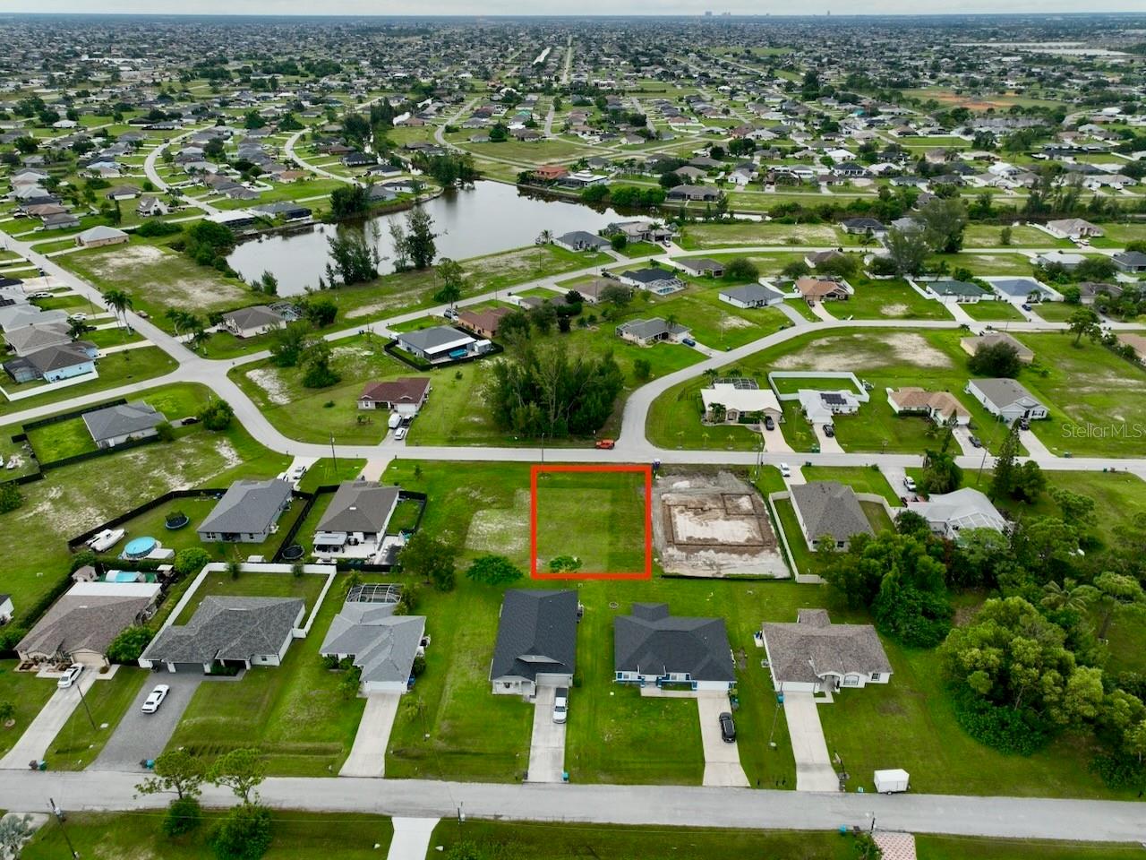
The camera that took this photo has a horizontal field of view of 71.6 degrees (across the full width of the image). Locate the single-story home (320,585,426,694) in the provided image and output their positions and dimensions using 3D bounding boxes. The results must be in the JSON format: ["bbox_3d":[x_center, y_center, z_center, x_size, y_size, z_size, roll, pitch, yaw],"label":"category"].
[{"bbox_3d":[-32.000,32.572,129.009,15.200,5.200,23.000,1,28,1],"label":"single-story home"}]

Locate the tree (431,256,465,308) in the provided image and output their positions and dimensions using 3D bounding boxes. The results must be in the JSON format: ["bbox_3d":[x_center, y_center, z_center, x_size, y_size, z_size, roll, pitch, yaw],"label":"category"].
[{"bbox_3d":[-44.301,-52.024,282.217,10.000,16.000,10.000,0,28,0],"label":"tree"}]

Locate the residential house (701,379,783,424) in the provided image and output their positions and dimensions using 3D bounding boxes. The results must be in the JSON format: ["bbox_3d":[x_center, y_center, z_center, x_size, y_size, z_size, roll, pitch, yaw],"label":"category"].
[{"bbox_3d":[43.200,-8.832,208.017,19.000,4.900,20.600,1,28,1],"label":"residential house"}]

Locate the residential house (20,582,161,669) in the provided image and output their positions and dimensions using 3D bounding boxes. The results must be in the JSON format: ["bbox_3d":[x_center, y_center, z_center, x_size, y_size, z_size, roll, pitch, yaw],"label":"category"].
[{"bbox_3d":[-83.410,32.440,137.270,16.890,5.300,18.900,0,28,0],"label":"residential house"}]

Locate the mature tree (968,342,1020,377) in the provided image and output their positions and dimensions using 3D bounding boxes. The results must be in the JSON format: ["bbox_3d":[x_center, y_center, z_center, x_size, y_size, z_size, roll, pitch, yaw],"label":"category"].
[{"bbox_3d":[125.940,-21.290,235.960,13.870,7.600,12.670,0,28,0],"label":"mature tree"}]

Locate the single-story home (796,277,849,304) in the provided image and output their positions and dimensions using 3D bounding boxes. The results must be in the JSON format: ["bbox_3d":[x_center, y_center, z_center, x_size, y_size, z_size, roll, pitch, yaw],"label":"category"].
[{"bbox_3d":[91.511,-52.156,294.054,15.110,5.200,16.890,0,28,1],"label":"single-story home"}]

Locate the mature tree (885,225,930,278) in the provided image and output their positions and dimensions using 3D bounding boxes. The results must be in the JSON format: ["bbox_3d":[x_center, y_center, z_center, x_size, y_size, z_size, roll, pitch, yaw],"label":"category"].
[{"bbox_3d":[132.549,-70.459,316.141,16.000,17.000,16.000,0,28,0],"label":"mature tree"}]

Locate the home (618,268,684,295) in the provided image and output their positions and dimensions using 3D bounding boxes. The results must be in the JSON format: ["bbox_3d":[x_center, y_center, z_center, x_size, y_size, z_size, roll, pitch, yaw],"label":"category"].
[{"bbox_3d":[32.220,-60.190,311.900,17.090,5.400,24.130,-19,34,-32],"label":"home"}]

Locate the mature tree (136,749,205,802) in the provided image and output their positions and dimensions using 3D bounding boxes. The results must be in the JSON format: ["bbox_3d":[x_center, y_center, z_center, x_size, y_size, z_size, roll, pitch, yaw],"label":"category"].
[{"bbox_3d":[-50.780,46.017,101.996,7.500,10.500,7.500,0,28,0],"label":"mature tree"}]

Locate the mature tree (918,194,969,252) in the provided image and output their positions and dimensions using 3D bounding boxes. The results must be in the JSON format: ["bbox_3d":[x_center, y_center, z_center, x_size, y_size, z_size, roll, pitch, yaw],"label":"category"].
[{"bbox_3d":[161.870,-87.515,345.302,17.000,20.000,17.000,0,28,0],"label":"mature tree"}]

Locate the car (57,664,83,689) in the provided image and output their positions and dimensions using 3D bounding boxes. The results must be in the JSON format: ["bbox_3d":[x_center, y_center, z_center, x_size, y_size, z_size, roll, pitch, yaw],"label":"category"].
[{"bbox_3d":[-79.157,38.672,125.649,1.850,1.450,4.700,-2,28,-4],"label":"car"}]

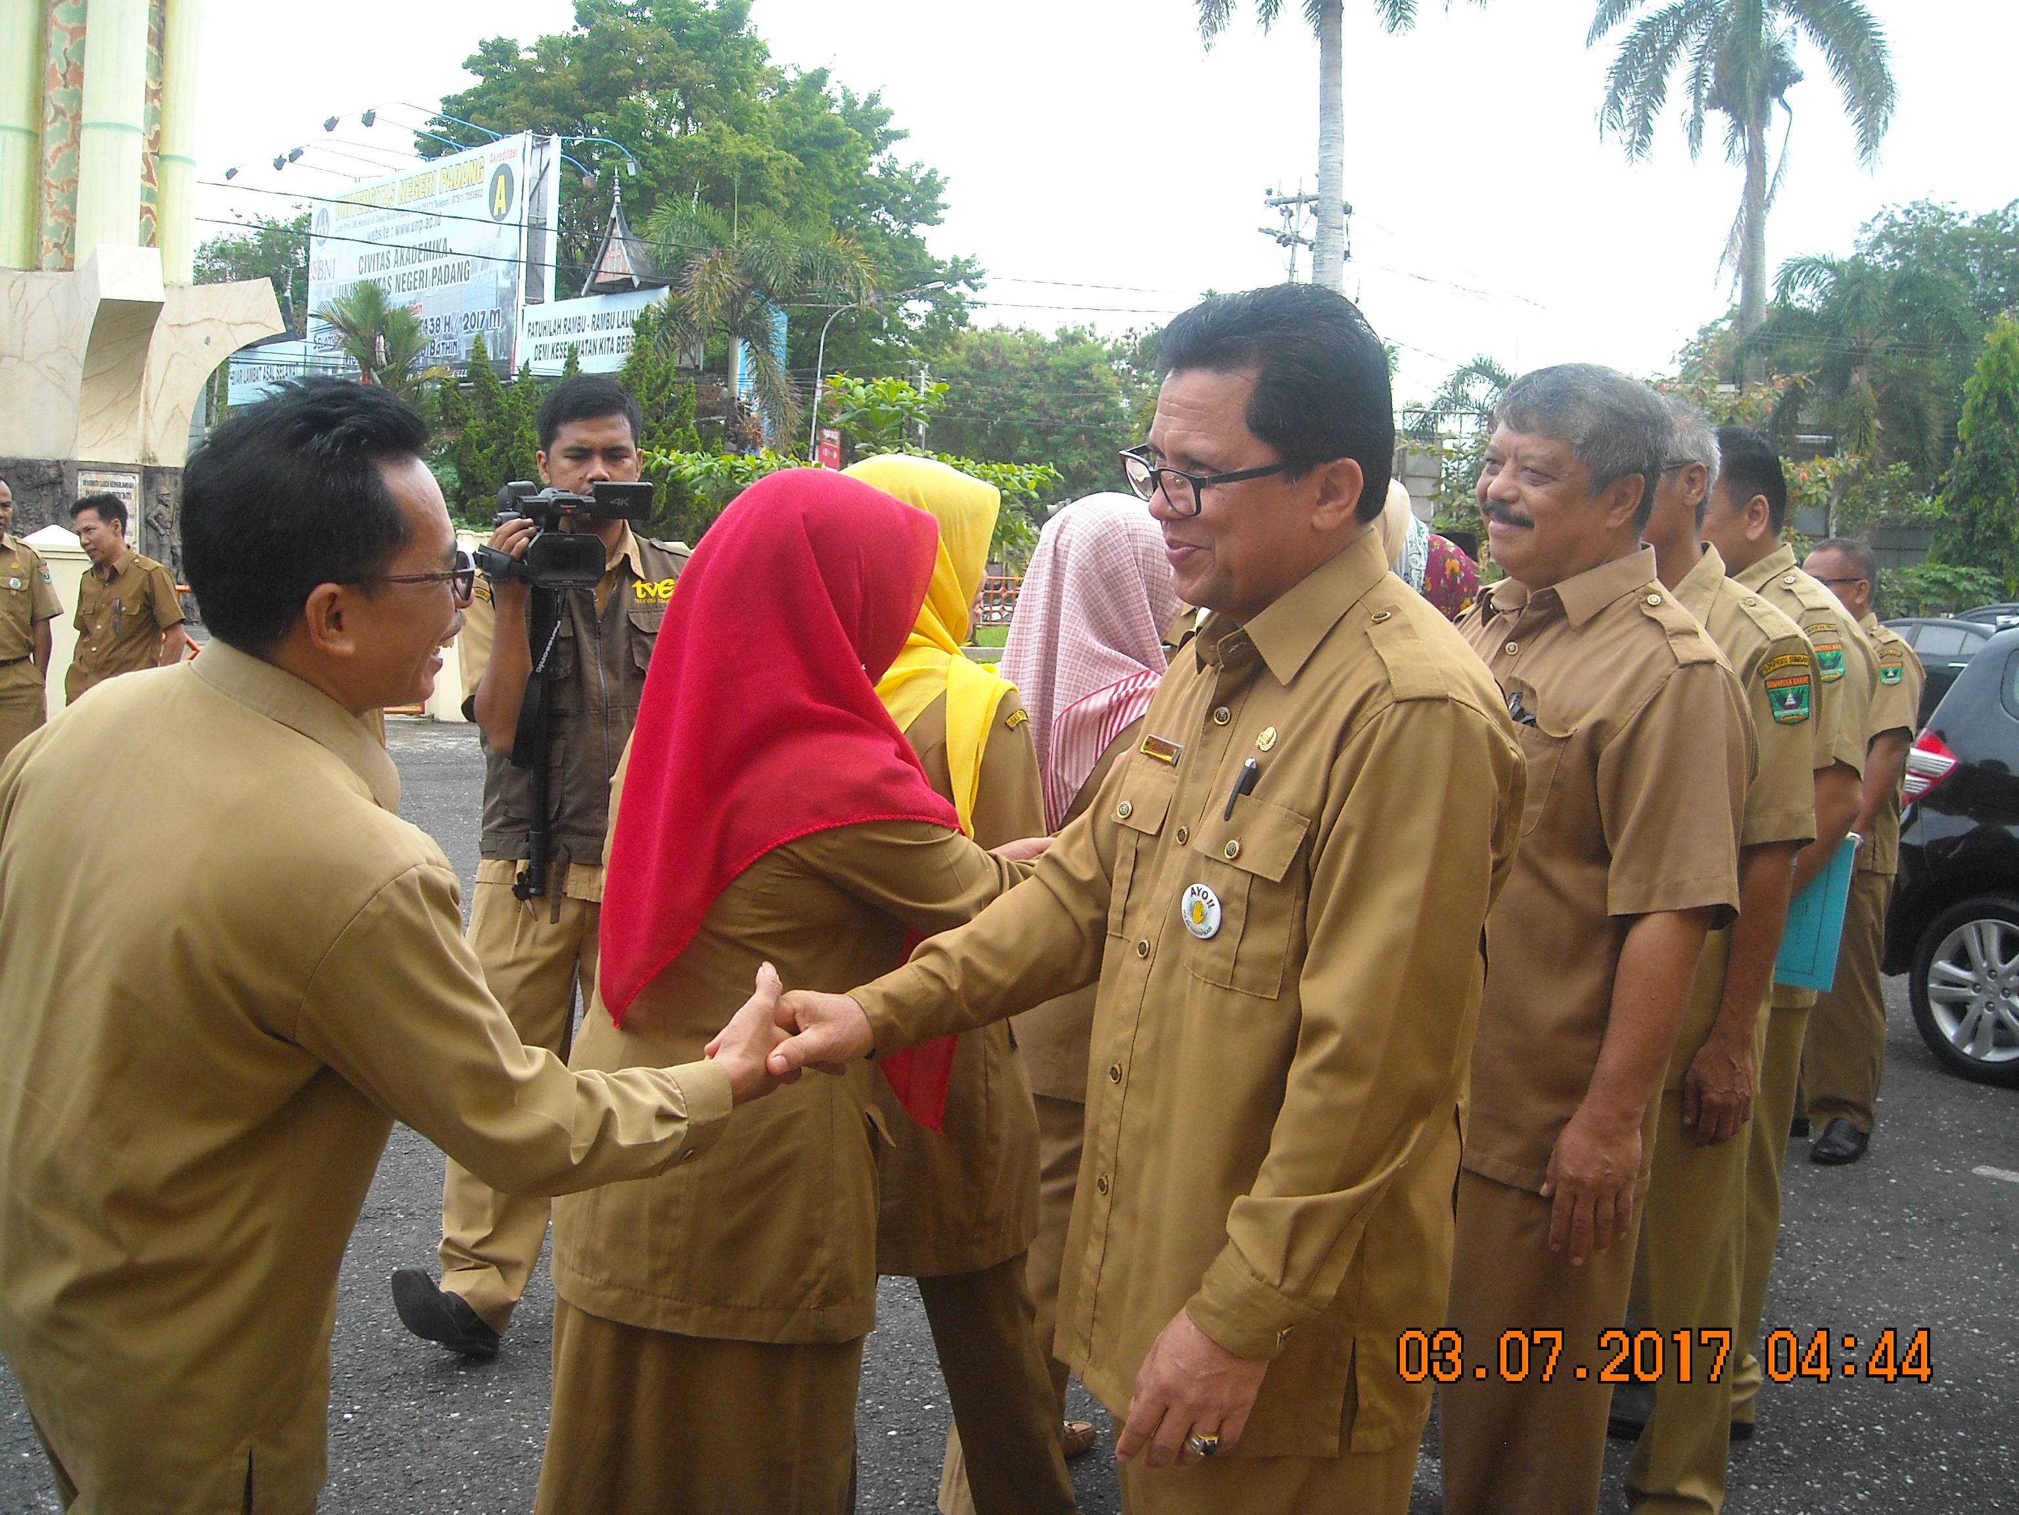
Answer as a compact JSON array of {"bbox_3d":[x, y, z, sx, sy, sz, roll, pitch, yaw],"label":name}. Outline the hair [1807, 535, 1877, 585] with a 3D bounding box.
[{"bbox_3d":[2.206,-0.521,5.402,0.190,0.130,0.170,0,3,-26],"label":"hair"}]

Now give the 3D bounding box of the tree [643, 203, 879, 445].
[{"bbox_3d":[-3.067,-3.316,24.890,2.900,6.300,2.900,1,2,0],"label":"tree"}]

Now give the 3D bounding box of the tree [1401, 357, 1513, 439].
[{"bbox_3d":[5.076,-2.116,22.929,1.800,4.600,1.800,1,2,0],"label":"tree"}]

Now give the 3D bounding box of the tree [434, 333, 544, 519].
[{"bbox_3d":[-5.601,-2.250,21.932,1.250,4.300,1.250,1,2,0],"label":"tree"}]

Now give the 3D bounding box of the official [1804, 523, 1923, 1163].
[{"bbox_3d":[2.214,0.242,5.462,0.400,1.650,0.490,1,2,-16],"label":"official"}]

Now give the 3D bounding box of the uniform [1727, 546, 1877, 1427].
[{"bbox_3d":[1.248,0.367,3.477,0.380,1.440,0.500,1,2,-10],"label":"uniform"}]

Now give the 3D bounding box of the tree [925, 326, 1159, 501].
[{"bbox_3d":[0.757,-5.359,47.823,6.200,9.300,6.000,1,2,0],"label":"tree"}]

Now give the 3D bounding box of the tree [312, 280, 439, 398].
[{"bbox_3d":[-6.817,-2.550,21.921,1.500,4.850,1.500,1,2,0],"label":"tree"}]

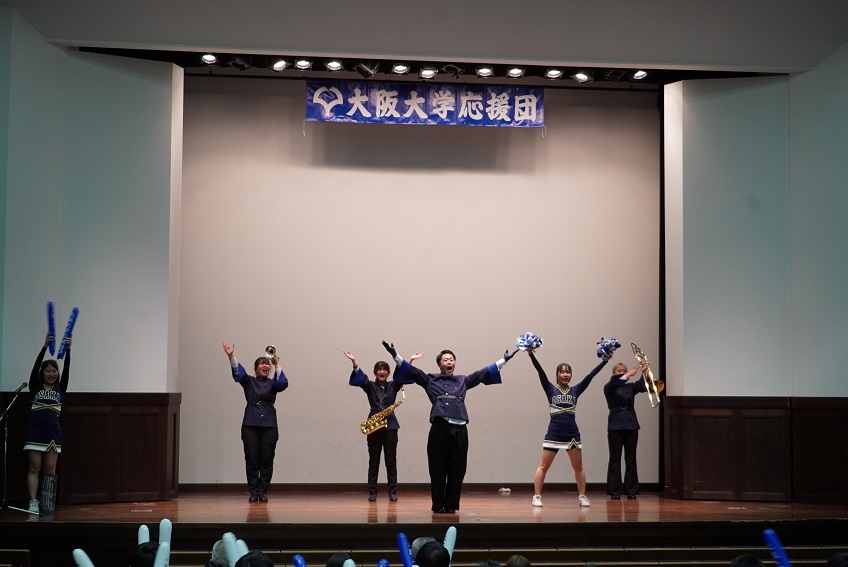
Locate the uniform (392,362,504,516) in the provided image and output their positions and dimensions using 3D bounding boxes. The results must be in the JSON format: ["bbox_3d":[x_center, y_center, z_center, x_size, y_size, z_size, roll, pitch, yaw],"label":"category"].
[{"bbox_3d":[0.261,1.612,14.550,1.130,1.620,0.420,1,-4,-3],"label":"uniform"}]

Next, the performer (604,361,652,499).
[{"bbox_3d":[2.402,1.719,16.100,0.520,1.600,0.480,1,-4,-9],"label":"performer"}]

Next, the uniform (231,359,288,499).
[{"bbox_3d":[-1.859,1.644,15.500,0.620,1.560,0.420,1,-4,-5],"label":"uniform"}]

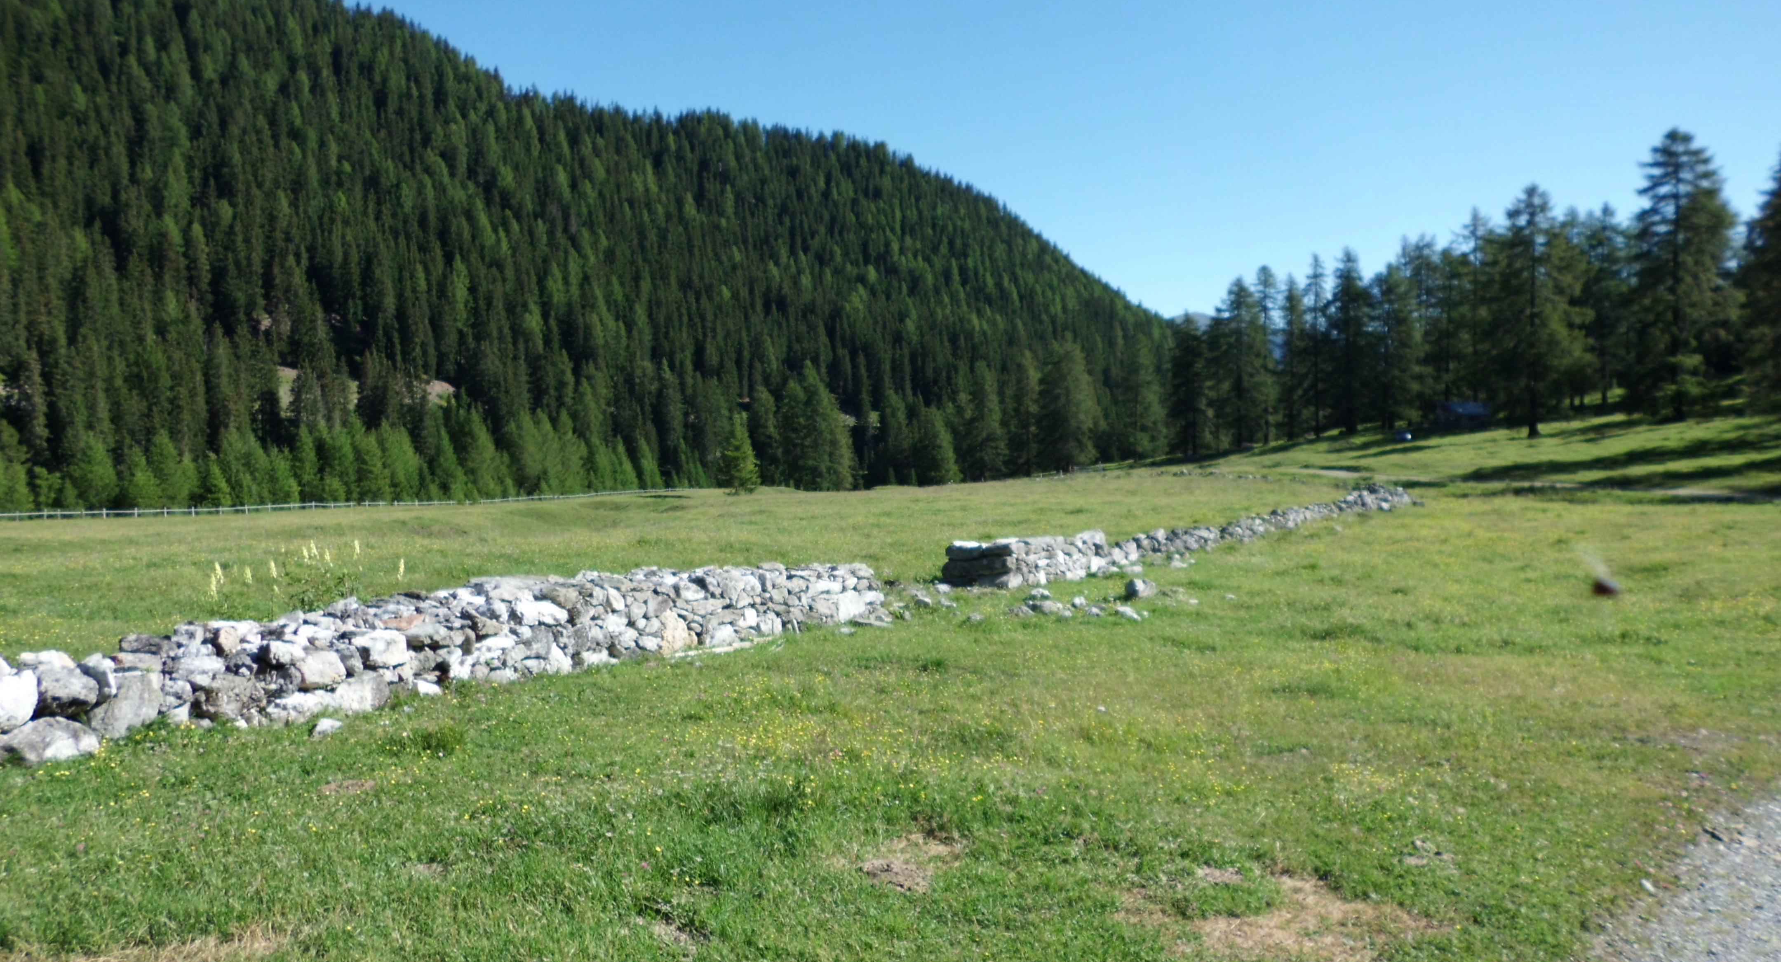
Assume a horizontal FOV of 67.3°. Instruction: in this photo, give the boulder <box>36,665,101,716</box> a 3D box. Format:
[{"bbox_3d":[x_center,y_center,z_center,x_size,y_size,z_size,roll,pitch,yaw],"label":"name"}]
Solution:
[{"bbox_3d":[-4.856,1.237,7.900,0.320,0.300,0.370,0,1,28],"label":"boulder"}]

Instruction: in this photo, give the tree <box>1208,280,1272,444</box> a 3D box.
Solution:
[{"bbox_3d":[41.772,-14.146,160.000,7.587,20.137,7.587,0,1,0],"label":"tree"}]

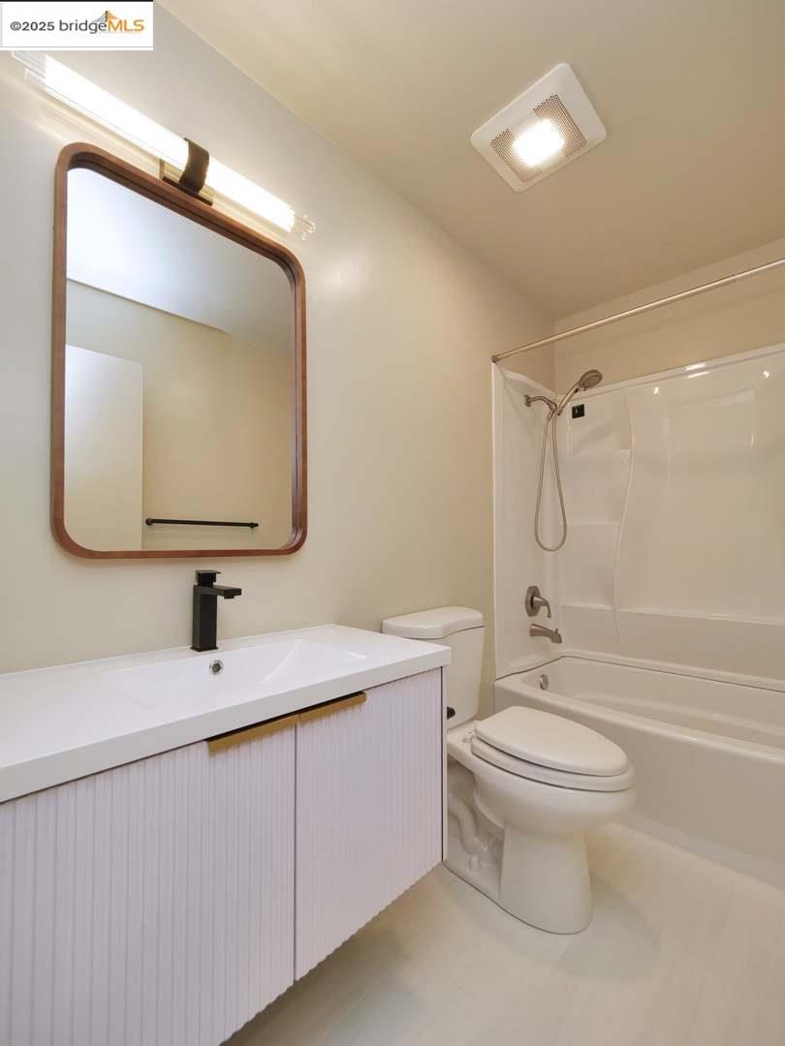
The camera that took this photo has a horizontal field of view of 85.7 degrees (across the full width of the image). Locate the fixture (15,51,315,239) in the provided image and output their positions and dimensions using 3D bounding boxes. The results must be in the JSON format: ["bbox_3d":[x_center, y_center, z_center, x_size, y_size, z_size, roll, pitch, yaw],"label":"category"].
[{"bbox_3d":[-0.505,-0.897,1.066,0.680,0.100,0.102,2,-3,-44],"label":"fixture"}]

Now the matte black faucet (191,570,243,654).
[{"bbox_3d":[-0.429,0.219,1.029,0.050,0.193,0.157,2,-3,-44],"label":"matte black faucet"}]

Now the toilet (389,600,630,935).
[{"bbox_3d":[0.383,0.746,1.408,0.455,0.795,0.736,2,-3,-44],"label":"toilet"}]

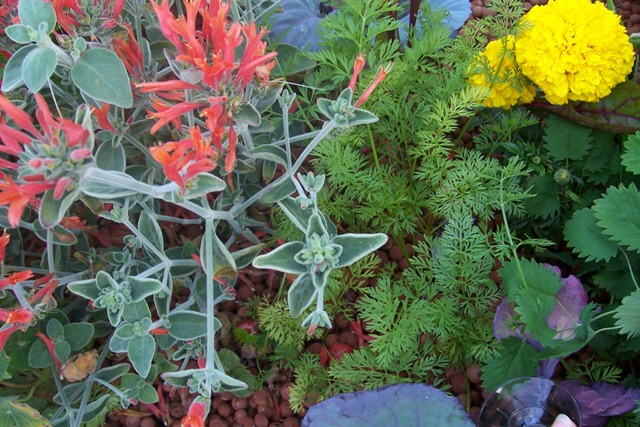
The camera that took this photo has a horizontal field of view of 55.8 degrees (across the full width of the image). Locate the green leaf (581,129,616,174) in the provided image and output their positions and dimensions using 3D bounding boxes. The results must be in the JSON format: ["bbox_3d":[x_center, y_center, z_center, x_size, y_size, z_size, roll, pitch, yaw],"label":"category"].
[{"bbox_3d":[0.289,-0.068,0.627,0.044,0.010,0.056,15,74,8],"label":"green leaf"}]

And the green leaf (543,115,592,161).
[{"bbox_3d":[0.249,-0.080,0.608,0.049,0.010,0.056,7,74,3],"label":"green leaf"}]

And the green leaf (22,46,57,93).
[{"bbox_3d":[-0.208,-0.107,0.449,0.025,0.010,0.037,10,79,2],"label":"green leaf"}]

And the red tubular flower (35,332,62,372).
[{"bbox_3d":[-0.224,0.116,0.500,0.010,0.010,0.039,-30,106,-15],"label":"red tubular flower"}]

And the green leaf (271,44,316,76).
[{"bbox_3d":[-0.028,-0.145,0.580,0.051,0.010,0.031,3,59,-12],"label":"green leaf"}]

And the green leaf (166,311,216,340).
[{"bbox_3d":[-0.113,0.099,0.545,0.049,0.010,0.028,2,72,0],"label":"green leaf"}]

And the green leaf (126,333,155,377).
[{"bbox_3d":[-0.149,0.119,0.503,0.023,0.007,0.036,-8,73,-2],"label":"green leaf"}]

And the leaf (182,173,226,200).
[{"bbox_3d":[-0.091,-0.022,0.471,0.036,0.011,0.021,-17,60,-17],"label":"leaf"}]

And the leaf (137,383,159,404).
[{"bbox_3d":[-0.170,0.178,0.600,0.024,0.006,0.019,37,87,-5],"label":"leaf"}]

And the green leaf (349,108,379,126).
[{"bbox_3d":[0.034,-0.075,0.472,0.025,0.008,0.015,0,52,12],"label":"green leaf"}]

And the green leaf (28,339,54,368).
[{"bbox_3d":[-0.276,0.139,0.600,0.034,0.008,0.026,-41,81,-8],"label":"green leaf"}]

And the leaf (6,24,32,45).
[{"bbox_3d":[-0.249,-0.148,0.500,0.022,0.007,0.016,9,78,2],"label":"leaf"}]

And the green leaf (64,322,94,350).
[{"bbox_3d":[-0.217,0.111,0.546,0.028,0.006,0.024,-19,67,-8],"label":"green leaf"}]

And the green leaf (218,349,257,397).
[{"bbox_3d":[-0.076,0.150,0.568,0.032,0.010,0.046,-28,97,-15],"label":"green leaf"}]

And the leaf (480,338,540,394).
[{"bbox_3d":[0.176,0.141,0.556,0.047,0.011,0.058,30,70,13],"label":"leaf"}]

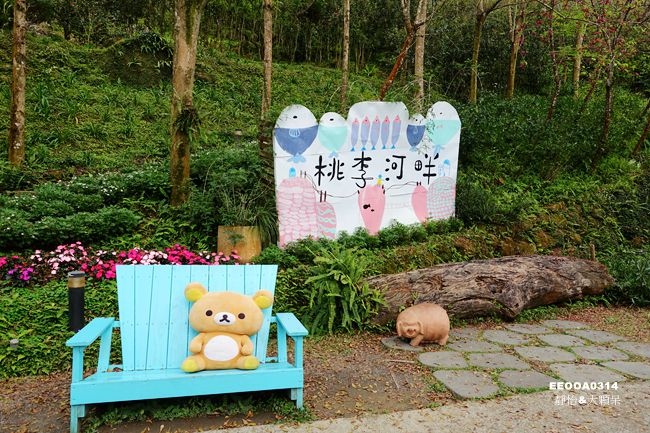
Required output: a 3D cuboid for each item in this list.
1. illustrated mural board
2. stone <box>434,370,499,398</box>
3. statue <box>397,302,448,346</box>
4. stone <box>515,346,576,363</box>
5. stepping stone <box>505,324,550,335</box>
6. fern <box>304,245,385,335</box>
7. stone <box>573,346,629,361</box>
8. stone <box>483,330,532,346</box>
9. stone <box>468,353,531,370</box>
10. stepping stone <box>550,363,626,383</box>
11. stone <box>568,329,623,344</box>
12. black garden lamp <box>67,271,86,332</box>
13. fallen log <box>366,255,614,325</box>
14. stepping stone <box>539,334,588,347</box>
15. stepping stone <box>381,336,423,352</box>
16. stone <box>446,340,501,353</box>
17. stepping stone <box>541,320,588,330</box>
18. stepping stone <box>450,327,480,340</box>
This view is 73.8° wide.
[{"bbox_3d":[0.776,-0.776,8.000,3.470,2.680,0.060,-2,0,-6],"label":"illustrated mural board"},{"bbox_3d":[1.236,1.465,3.783,0.510,0.045,0.630,1,-1,-3],"label":"stone"},{"bbox_3d":[1.132,1.193,4.930,0.630,0.460,0.470,0,0,-44],"label":"statue"},{"bbox_3d":[2.300,1.425,4.450,0.550,0.050,0.490,0,0,-2],"label":"stone"},{"bbox_3d":[2.750,1.520,5.803,0.560,0.045,0.520,1,-1,-10],"label":"stepping stone"},{"bbox_3d":[0.252,0.914,5.740,1.030,1.100,0.850,1,-1,0],"label":"fern"},{"bbox_3d":[2.860,1.426,4.520,0.510,0.050,0.450,0,0,-3],"label":"stone"},{"bbox_3d":[2.150,1.428,5.090,0.500,0.050,0.600,0,0,-8],"label":"stone"},{"bbox_3d":[1.751,1.483,4.408,0.560,0.045,0.490,1,-1,-3],"label":"stone"},{"bbox_3d":[2.360,1.423,3.930,0.550,0.050,0.470,0,0,-1],"label":"stepping stone"},{"bbox_3d":[3.260,1.429,5.150,0.520,0.050,0.510,0,0,-10],"label":"stone"},{"bbox_3d":[-2.605,0.935,4.550,0.170,0.720,0.170,0,0,0],"label":"black garden lamp"},{"bbox_3d":[2.859,1.101,6.968,4.700,0.850,0.820,1,-1,-21],"label":"fallen log"},{"bbox_3d":[2.880,1.516,5.243,0.530,0.045,0.520,1,-1,-8],"label":"stepping stone"},{"bbox_3d":[0.891,1.473,4.983,0.500,0.045,0.560,1,-1,0],"label":"stepping stone"},{"bbox_3d":[1.686,1.488,4.913,0.570,0.045,0.460,1,-1,-6],"label":"stone"},{"bbox_3d":[3.150,1.431,5.700,0.510,0.050,0.440,0,0,-5],"label":"stepping stone"},{"bbox_3d":[1.740,1.496,5.463,0.460,0.045,0.520,1,-1,-6],"label":"stepping stone"}]

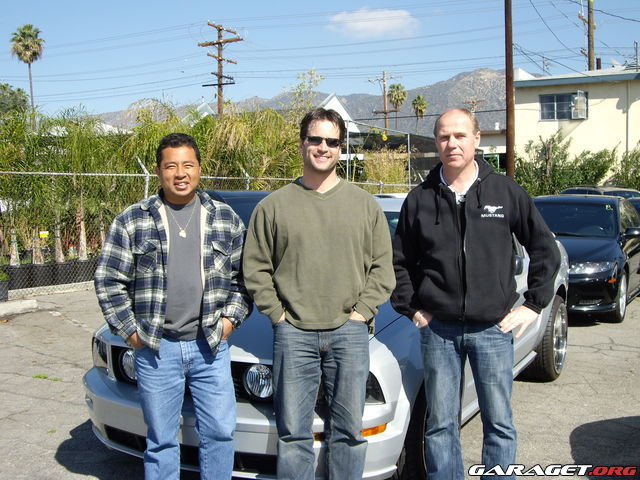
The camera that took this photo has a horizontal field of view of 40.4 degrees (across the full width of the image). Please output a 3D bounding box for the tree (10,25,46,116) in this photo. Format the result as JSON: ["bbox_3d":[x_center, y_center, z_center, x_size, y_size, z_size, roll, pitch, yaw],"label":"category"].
[{"bbox_3d":[-26.840,-11.230,80.000,3.200,17.200,3.200,0,1,0],"label":"tree"}]

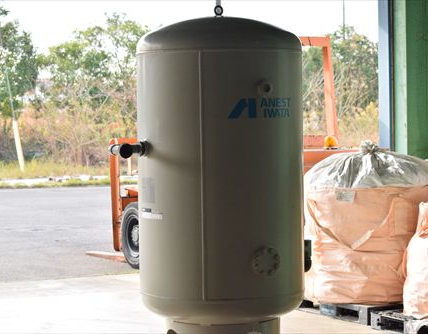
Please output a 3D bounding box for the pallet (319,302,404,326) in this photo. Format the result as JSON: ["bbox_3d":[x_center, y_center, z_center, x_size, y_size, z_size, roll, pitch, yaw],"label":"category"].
[{"bbox_3d":[1.365,1.152,9.717,1.040,0.138,1.040,-2,3,-33],"label":"pallet"}]

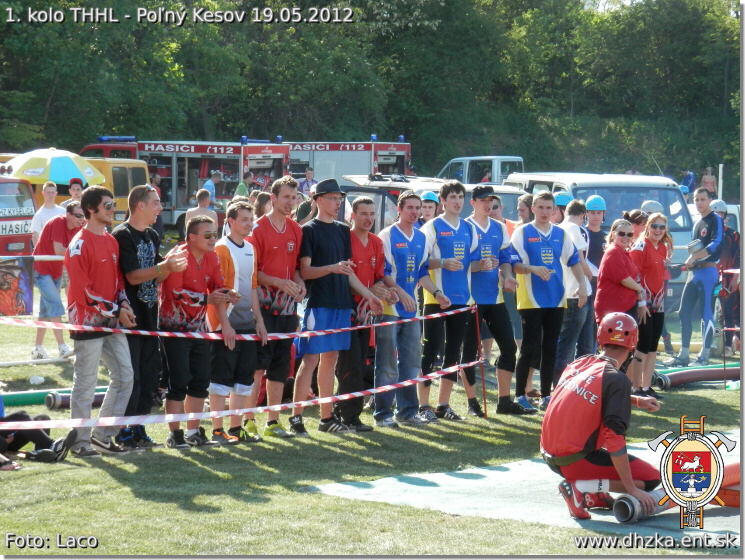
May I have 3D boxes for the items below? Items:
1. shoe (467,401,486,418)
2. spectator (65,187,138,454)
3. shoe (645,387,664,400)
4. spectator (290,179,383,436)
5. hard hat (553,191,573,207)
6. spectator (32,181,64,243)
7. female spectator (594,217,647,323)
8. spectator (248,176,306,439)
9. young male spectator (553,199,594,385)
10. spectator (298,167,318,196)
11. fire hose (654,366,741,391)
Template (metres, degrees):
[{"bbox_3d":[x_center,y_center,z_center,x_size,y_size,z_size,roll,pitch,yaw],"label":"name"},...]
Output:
[{"bbox_3d":[0.825,1.028,15.100,0.110,0.120,0.290,0,2,-19],"label":"shoe"},{"bbox_3d":[-1.872,0.268,13.073,0.450,1.818,0.500,4,5,38],"label":"spectator"},{"bbox_3d":[2.455,0.988,16.500,0.100,0.110,0.270,-2,4,-34],"label":"shoe"},{"bbox_3d":[-0.271,0.188,14.121,0.550,1.881,0.560,5,5,45],"label":"spectator"},{"bbox_3d":[1.905,-0.817,19.000,0.260,0.155,0.210,-1,2,-28],"label":"hard hat"},{"bbox_3d":[-3.461,-0.196,20.358,0.450,1.721,0.300,0,4,-8],"label":"spectator"},{"bbox_3d":[2.109,0.248,16.252,0.430,1.542,0.480,3,4,25],"label":"female spectator"},{"bbox_3d":[-0.688,0.189,13.930,0.500,1.893,0.420,-2,5,-36],"label":"spectator"},{"bbox_3d":[1.847,0.115,17.500,0.520,1.770,0.380,2,2,30],"label":"young male spectator"},{"bbox_3d":[-1.216,-1.248,36.046,0.520,1.780,0.360,0,3,-3],"label":"spectator"},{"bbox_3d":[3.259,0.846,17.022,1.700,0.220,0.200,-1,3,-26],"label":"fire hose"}]

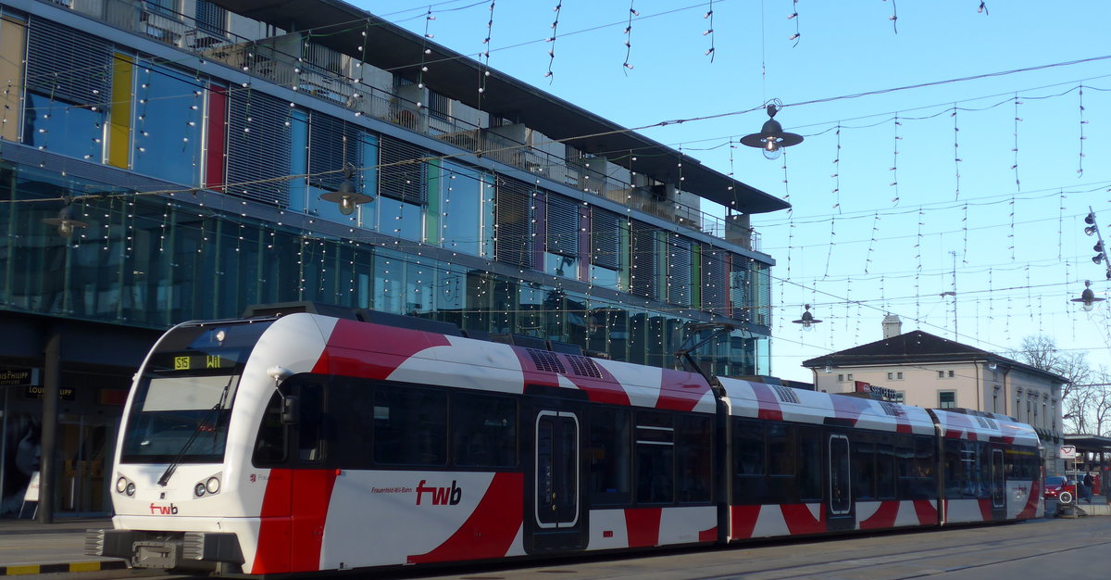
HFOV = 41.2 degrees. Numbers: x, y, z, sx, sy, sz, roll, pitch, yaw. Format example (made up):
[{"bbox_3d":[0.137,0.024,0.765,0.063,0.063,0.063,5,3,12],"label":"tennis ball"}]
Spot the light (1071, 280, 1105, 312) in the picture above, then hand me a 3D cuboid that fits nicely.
[{"bbox_3d":[11.031,0.125,30.617,0.705,0.634,0.705,-4,-9,30],"label":"light"}]

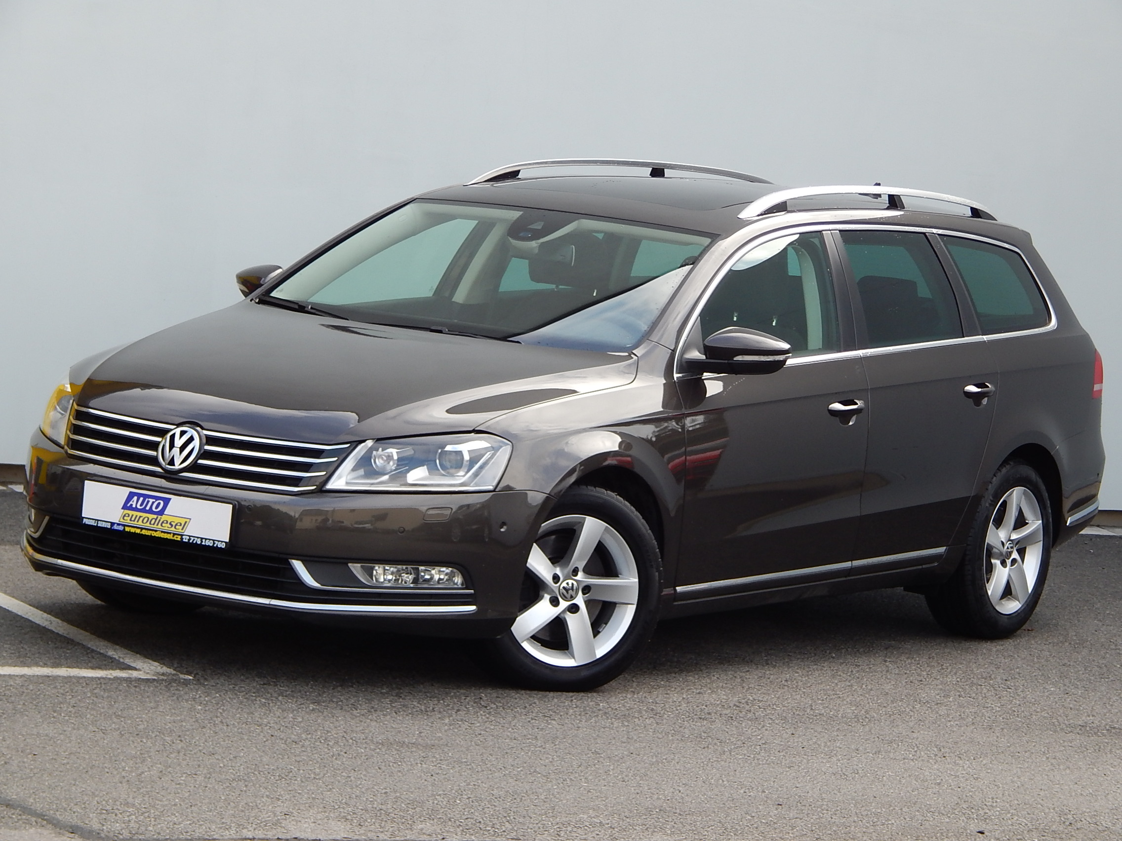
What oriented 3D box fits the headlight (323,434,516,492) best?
[{"bbox_3d":[-0.390,0.123,11.841,0.390,0.190,0.360,9,6,32],"label":"headlight"}]

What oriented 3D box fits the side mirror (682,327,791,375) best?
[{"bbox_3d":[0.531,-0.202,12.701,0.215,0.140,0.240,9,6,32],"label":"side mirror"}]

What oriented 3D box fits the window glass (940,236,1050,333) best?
[{"bbox_3d":[1.482,-0.456,14.537,0.040,0.345,0.635,-16,-7,29],"label":"window glass"}]

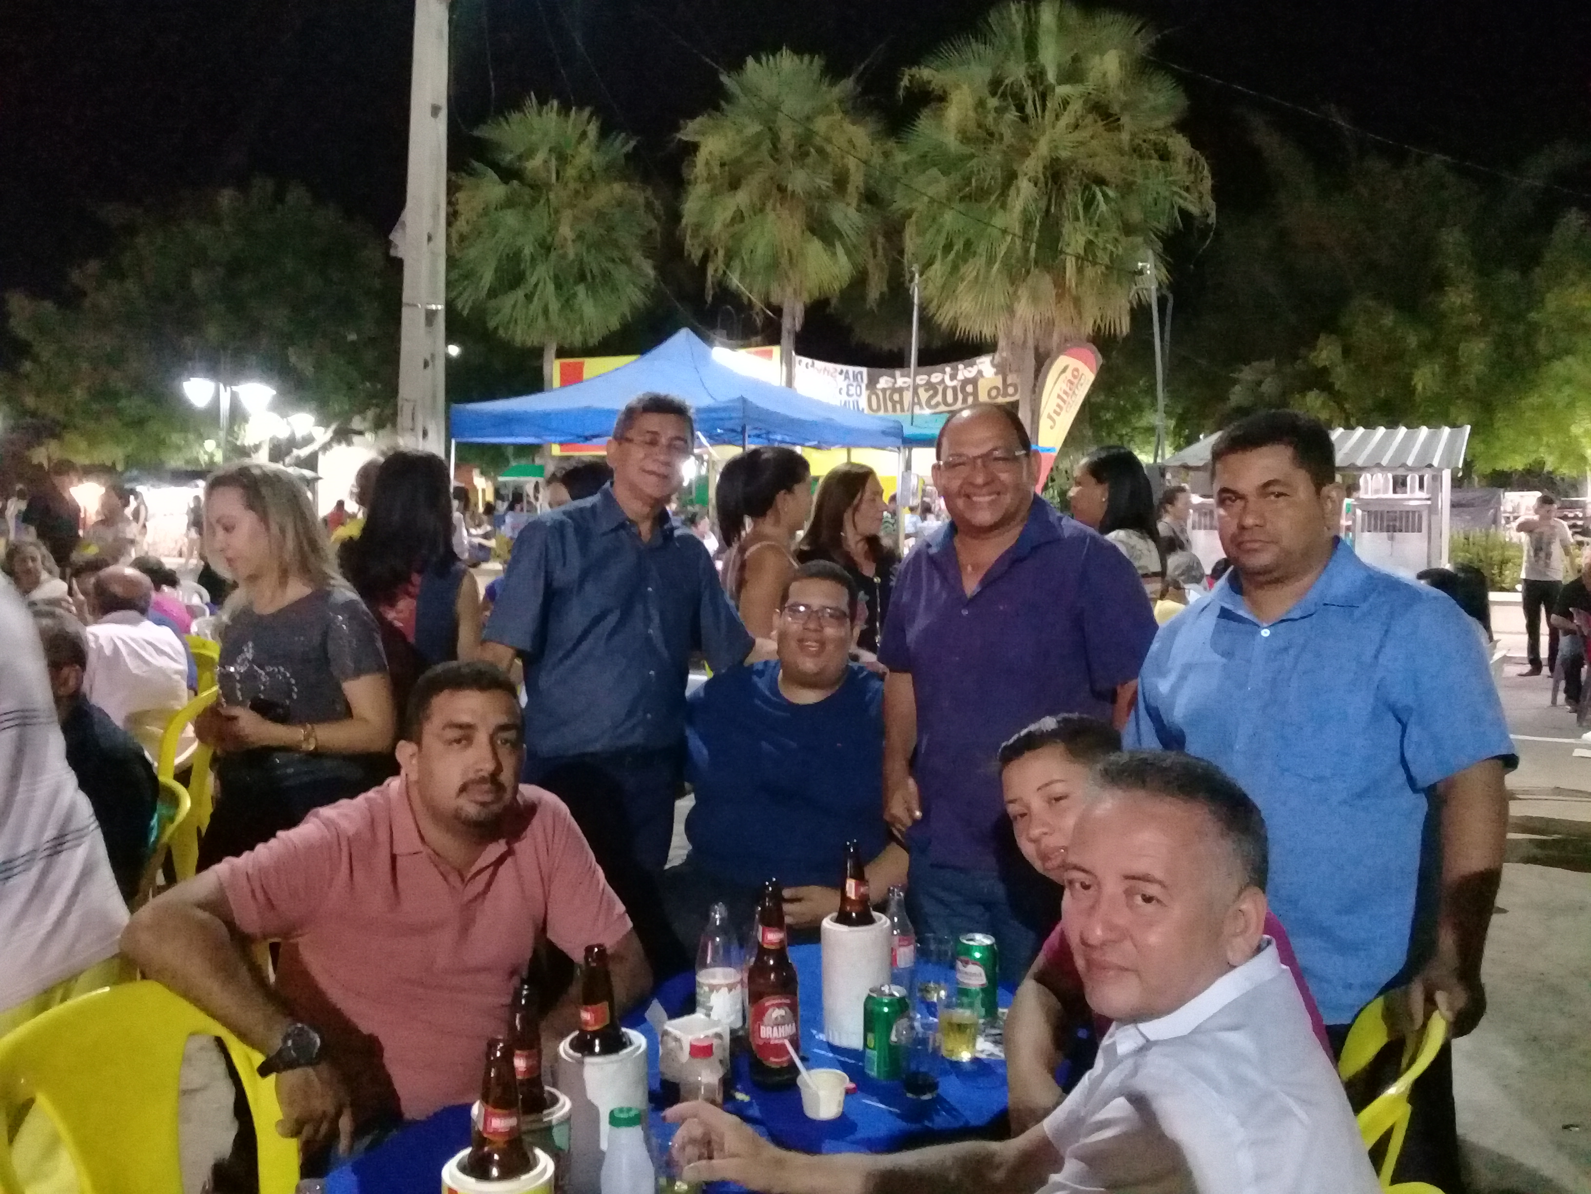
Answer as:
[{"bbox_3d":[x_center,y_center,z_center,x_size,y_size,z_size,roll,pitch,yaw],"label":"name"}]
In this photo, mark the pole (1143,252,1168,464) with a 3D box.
[{"bbox_3d":[6.412,-3.167,24.835,0.380,5.750,0.220,-3,4,0],"label":"pole"}]

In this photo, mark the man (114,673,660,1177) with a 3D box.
[{"bbox_3d":[-0.530,0.755,2.053,0.720,1.320,0.740,-2,4,-30],"label":"man"}]

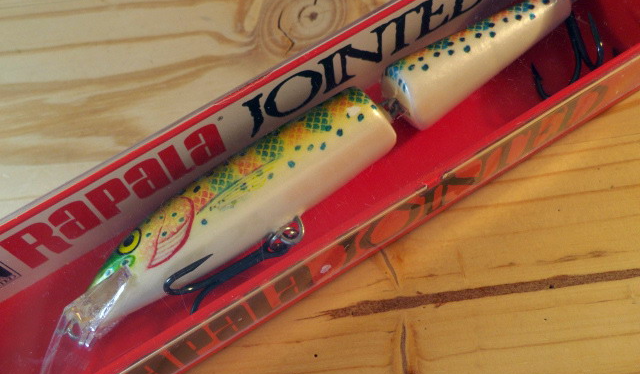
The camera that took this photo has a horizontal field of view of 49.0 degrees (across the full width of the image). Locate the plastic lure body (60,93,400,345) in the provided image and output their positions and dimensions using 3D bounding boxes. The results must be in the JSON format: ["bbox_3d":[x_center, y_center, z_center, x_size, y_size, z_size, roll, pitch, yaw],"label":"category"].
[{"bbox_3d":[-0.019,0.006,0.148,0.079,0.015,0.017,-35,66,-12],"label":"plastic lure body"}]

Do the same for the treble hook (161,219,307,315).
[{"bbox_3d":[-0.018,0.016,0.139,0.026,0.017,0.019,-27,64,9],"label":"treble hook"}]

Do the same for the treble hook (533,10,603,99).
[{"bbox_3d":[0.060,-0.034,0.160,0.019,0.017,0.026,-6,67,1],"label":"treble hook"}]

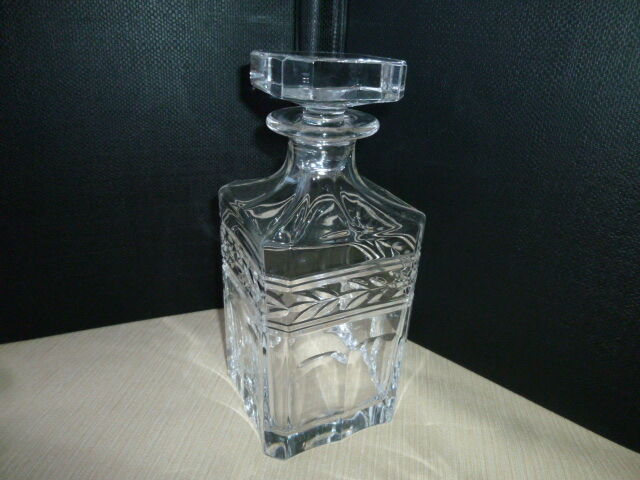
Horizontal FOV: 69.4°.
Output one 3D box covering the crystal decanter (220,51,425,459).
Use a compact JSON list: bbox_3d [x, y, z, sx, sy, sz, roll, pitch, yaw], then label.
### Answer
[{"bbox_3d":[-0.002,0.007,0.290,0.097,0.226,0.097,-9,26,-26],"label":"crystal decanter"}]

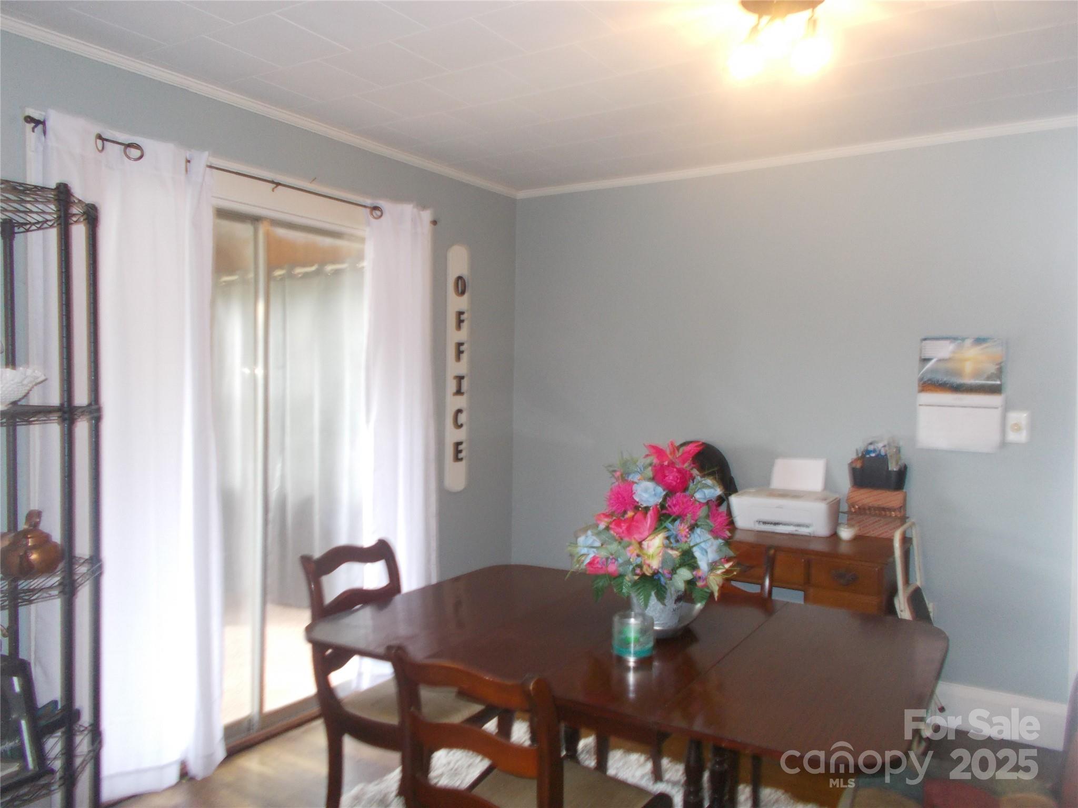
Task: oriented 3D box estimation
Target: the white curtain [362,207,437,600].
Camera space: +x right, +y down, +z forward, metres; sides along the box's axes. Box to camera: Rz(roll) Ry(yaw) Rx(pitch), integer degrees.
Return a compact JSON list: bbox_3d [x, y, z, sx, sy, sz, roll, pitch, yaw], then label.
[{"bbox_3d":[-0.614,0.177,3.568,0.110,2.100,0.470,2,3,31],"label":"white curtain"}]

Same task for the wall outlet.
[{"bbox_3d":[1.911,0.093,3.234,0.077,0.121,0.015,2,3,31],"label":"wall outlet"}]

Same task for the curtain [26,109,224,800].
[{"bbox_3d":[-1.241,0.215,2.541,0.110,2.100,0.570,2,3,31],"label":"curtain"}]

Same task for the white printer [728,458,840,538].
[{"bbox_3d":[1.099,0.394,3.579,0.430,0.300,0.300,2,3,31],"label":"white printer"}]

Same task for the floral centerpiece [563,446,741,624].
[{"bbox_3d":[0.329,0.371,2.290,0.460,0.530,0.440,1,2,0],"label":"floral centerpiece"}]

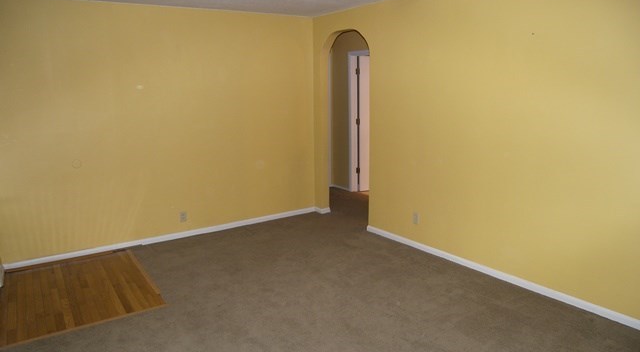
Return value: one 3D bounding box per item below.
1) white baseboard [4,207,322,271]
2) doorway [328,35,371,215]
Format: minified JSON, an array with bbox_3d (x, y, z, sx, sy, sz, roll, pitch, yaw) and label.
[{"bbox_3d":[-1.413,0.623,4.856,3.366,0.077,0.030,-9,13,-35],"label":"white baseboard"},{"bbox_3d":[0.338,-0.532,5.171,0.129,2.198,0.861,-8,13,-34],"label":"doorway"}]

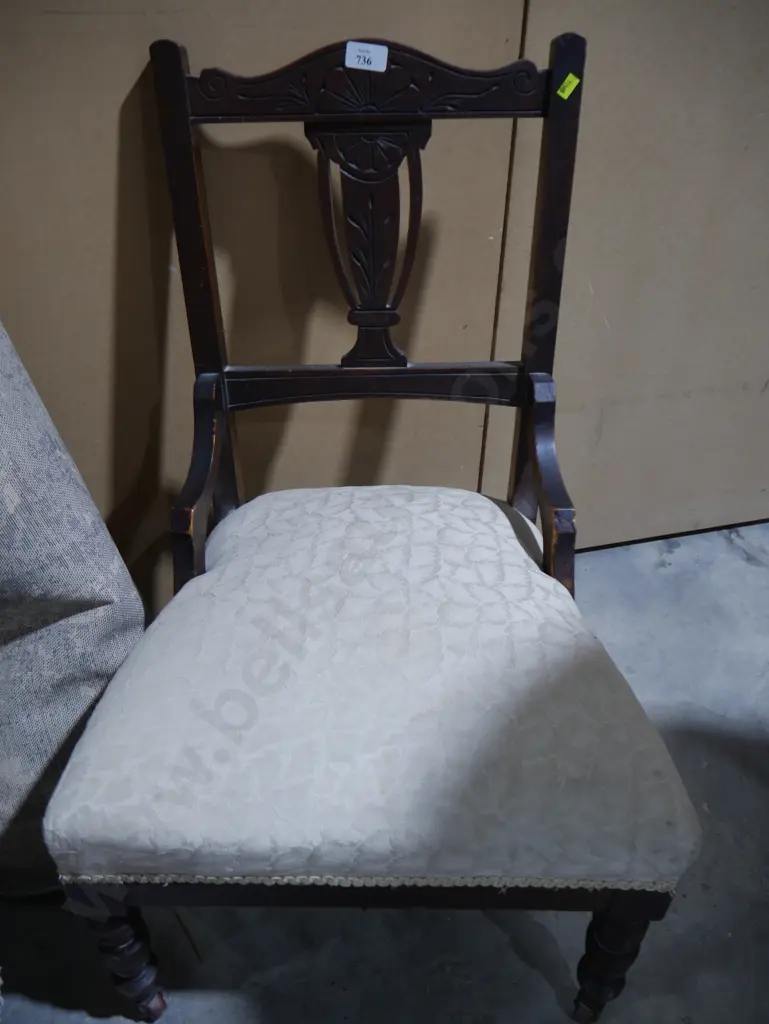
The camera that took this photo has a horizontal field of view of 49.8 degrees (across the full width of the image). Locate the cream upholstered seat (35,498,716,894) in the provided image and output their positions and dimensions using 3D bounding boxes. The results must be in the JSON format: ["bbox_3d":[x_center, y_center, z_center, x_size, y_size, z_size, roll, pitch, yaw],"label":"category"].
[{"bbox_3d":[-0.011,0.121,0.826,0.520,0.105,0.465,0,38,2],"label":"cream upholstered seat"}]

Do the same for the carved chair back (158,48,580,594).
[{"bbox_3d":[-0.013,-0.174,0.838,0.420,0.520,0.190,0,31,2],"label":"carved chair back"}]

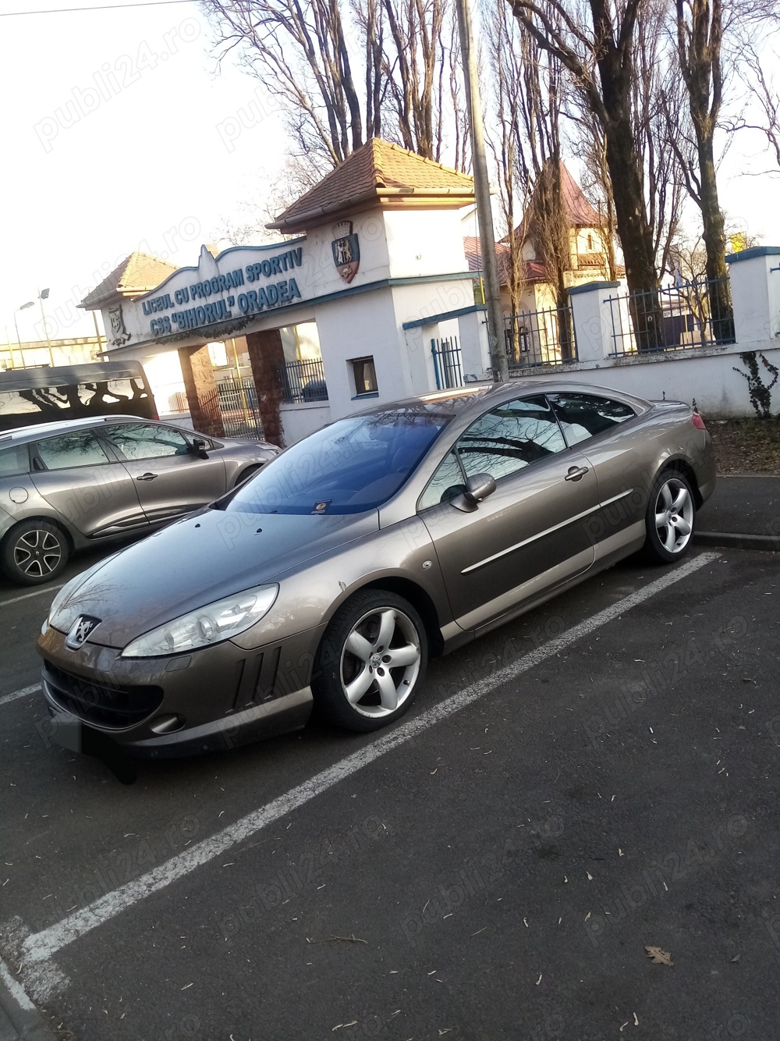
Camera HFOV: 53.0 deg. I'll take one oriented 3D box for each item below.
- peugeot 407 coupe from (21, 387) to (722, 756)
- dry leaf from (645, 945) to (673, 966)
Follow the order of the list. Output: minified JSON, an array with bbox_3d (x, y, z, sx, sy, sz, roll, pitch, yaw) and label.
[{"bbox_3d":[0.290,-0.061,5.060,4.815,1.400,1.890,-19,14,-40],"label":"peugeot 407 coupe"},{"bbox_3d":[0.714,1.156,2.073,0.063,0.018,0.090,-15,13,-29],"label":"dry leaf"}]

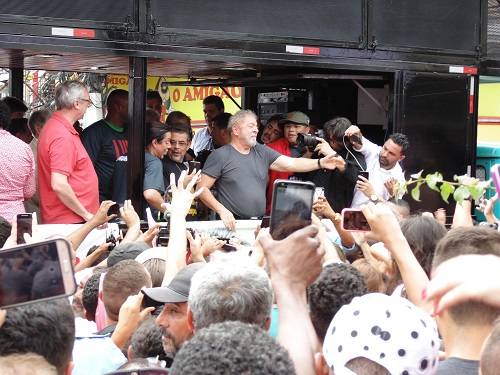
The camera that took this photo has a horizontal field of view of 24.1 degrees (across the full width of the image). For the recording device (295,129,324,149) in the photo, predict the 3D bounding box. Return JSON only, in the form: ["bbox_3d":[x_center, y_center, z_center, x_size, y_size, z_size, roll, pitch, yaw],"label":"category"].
[{"bbox_3d":[0.457,-0.357,8.700,0.200,0.125,0.145,0,2,-27],"label":"recording device"}]

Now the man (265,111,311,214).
[{"bbox_3d":[0.345,0.265,8.950,0.500,1.700,0.360,1,2,3],"label":"man"}]

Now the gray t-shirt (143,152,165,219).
[{"bbox_3d":[-0.700,0.045,8.200,0.280,0.600,0.450,1,2,21],"label":"gray t-shirt"}]

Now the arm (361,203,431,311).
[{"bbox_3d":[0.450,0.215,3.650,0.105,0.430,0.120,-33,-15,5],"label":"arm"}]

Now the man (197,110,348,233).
[{"bbox_3d":[0.120,0.285,8.170,0.860,1.680,0.800,0,2,-25],"label":"man"}]

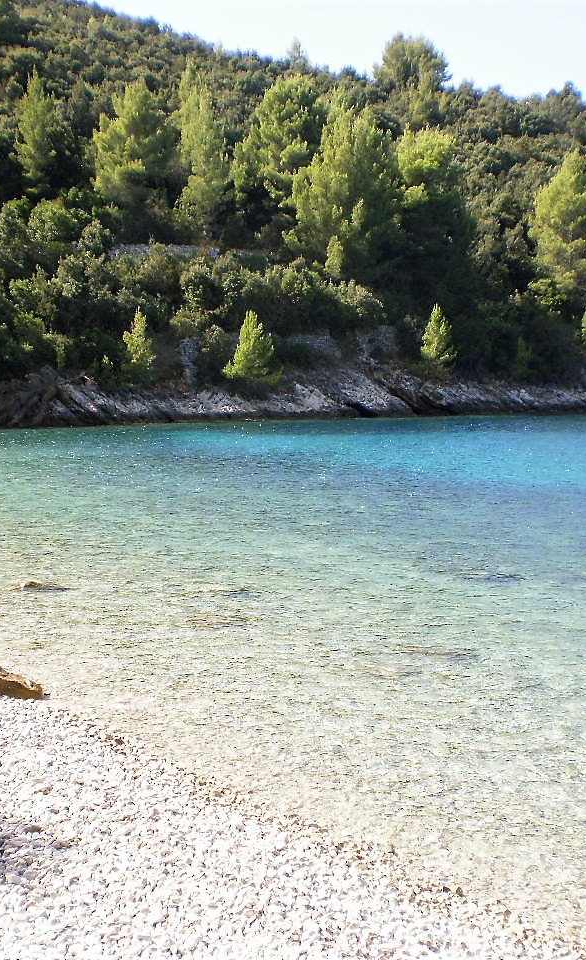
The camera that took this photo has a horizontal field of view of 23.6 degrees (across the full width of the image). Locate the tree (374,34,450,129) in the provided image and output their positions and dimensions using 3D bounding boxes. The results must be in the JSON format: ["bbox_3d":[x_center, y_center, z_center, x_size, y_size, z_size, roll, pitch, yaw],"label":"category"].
[{"bbox_3d":[13.490,-45.250,160.000,8.650,10.740,8.390,0,4,5],"label":"tree"}]

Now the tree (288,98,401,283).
[{"bbox_3d":[4.690,-26.280,128.000,10.070,16.940,10.070,0,4,0],"label":"tree"}]

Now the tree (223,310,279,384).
[{"bbox_3d":[-2.890,-9.240,98.000,3.910,5.140,3.790,0,4,-2],"label":"tree"}]

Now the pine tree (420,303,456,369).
[{"bbox_3d":[12.030,-12.030,117.000,2.910,5.500,2.910,0,4,0],"label":"pine tree"}]

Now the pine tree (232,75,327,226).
[{"bbox_3d":[-1.160,-28.260,121.000,8.270,13.070,8.020,0,4,-1],"label":"pine tree"}]

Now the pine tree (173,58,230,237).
[{"bbox_3d":[-8.070,-29.080,124.000,4.790,15.530,4.790,0,4,0],"label":"pine tree"}]

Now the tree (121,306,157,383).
[{"bbox_3d":[-10.450,-9.030,95.000,2.230,5.140,2.230,0,4,0],"label":"tree"}]

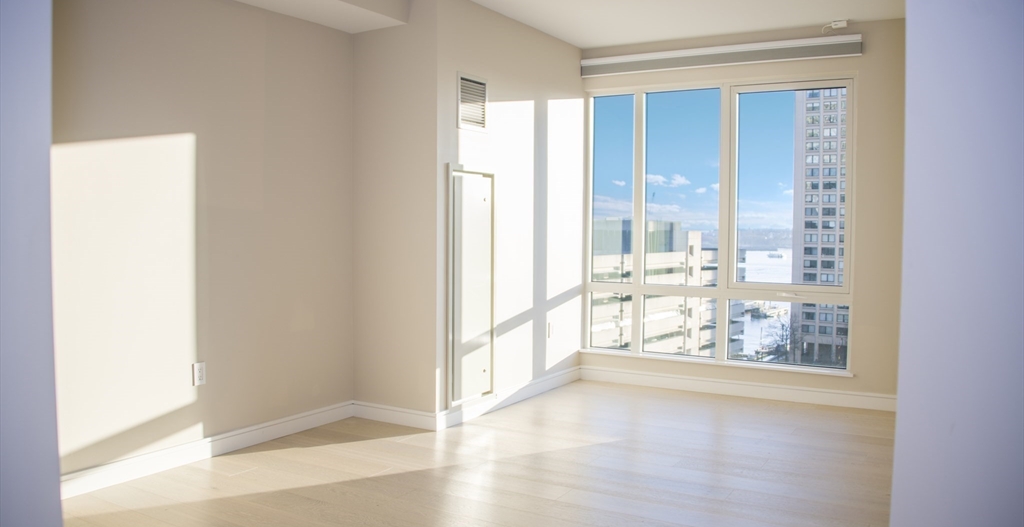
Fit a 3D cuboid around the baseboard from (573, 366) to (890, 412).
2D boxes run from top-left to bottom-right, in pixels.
[{"bbox_3d":[1.639,0.933,6.000,2.420,0.112,0.020,2,3,28],"label":"baseboard"}]

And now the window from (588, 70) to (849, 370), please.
[{"bbox_3d":[1.501,-0.310,6.047,2.038,2.099,0.090,2,3,28],"label":"window"}]

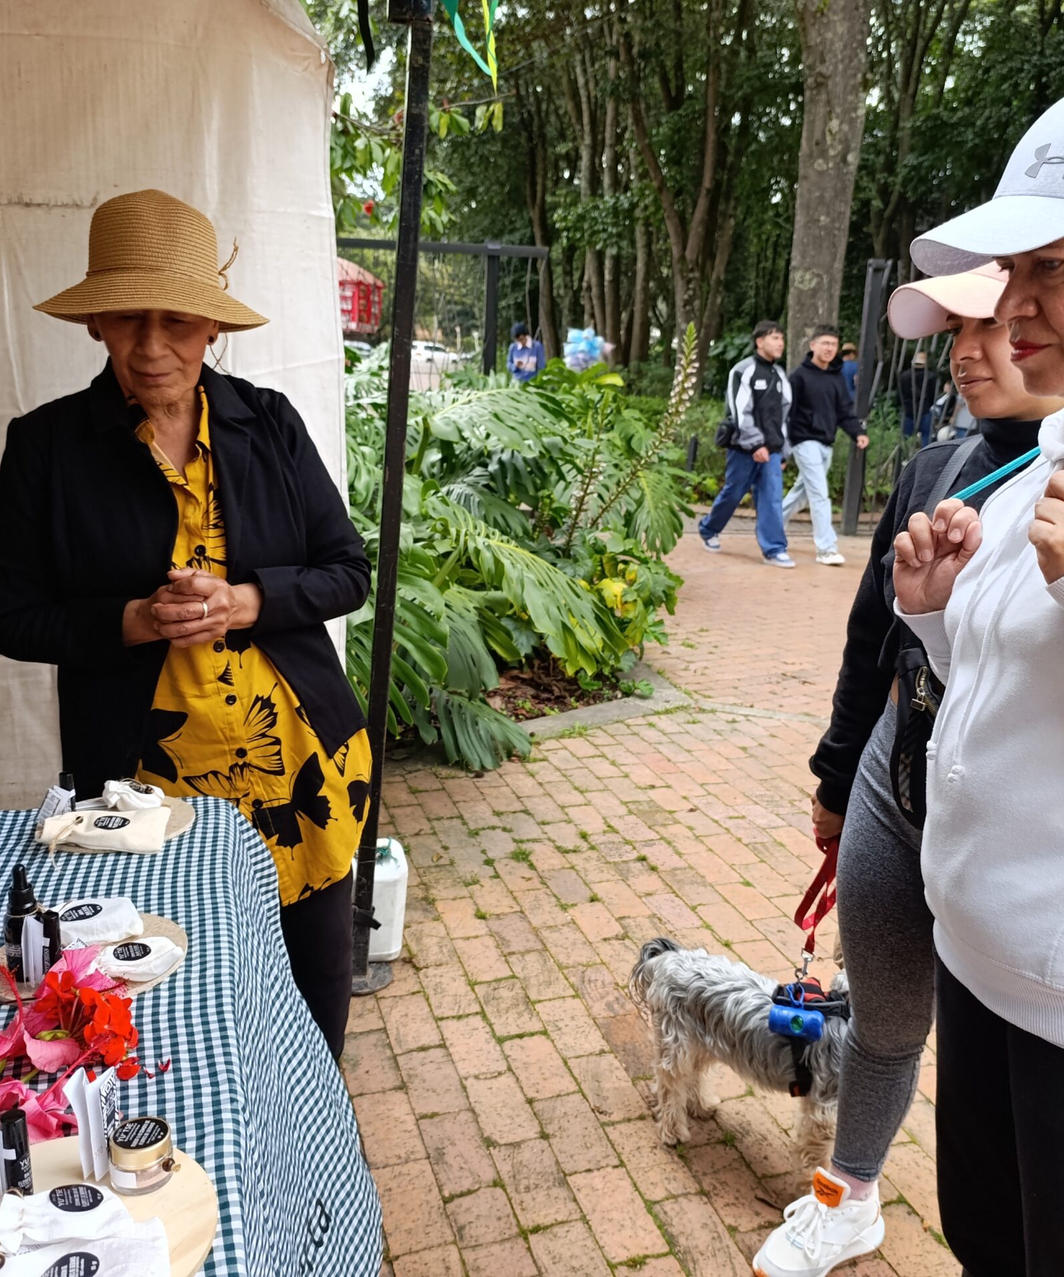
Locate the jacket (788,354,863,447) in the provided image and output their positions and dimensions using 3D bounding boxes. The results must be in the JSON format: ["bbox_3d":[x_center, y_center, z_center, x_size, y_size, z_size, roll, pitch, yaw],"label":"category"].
[{"bbox_3d":[2.152,-1.737,8.228,0.520,0.660,0.410,-10,17,-41],"label":"jacket"}]

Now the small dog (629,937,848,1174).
[{"bbox_3d":[0.423,0.708,1.942,0.480,0.400,0.200,7,14,24],"label":"small dog"}]

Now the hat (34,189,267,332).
[{"bbox_3d":[-0.487,-0.488,1.435,0.305,0.170,0.315,-6,17,-19],"label":"hat"}]

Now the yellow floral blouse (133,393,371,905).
[{"bbox_3d":[-0.436,0.022,1.556,0.420,0.710,0.280,-6,15,-30],"label":"yellow floral blouse"}]

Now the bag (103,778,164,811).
[{"bbox_3d":[-0.469,0.184,1.325,0.073,0.027,0.055,1,13,-3],"label":"bag"}]

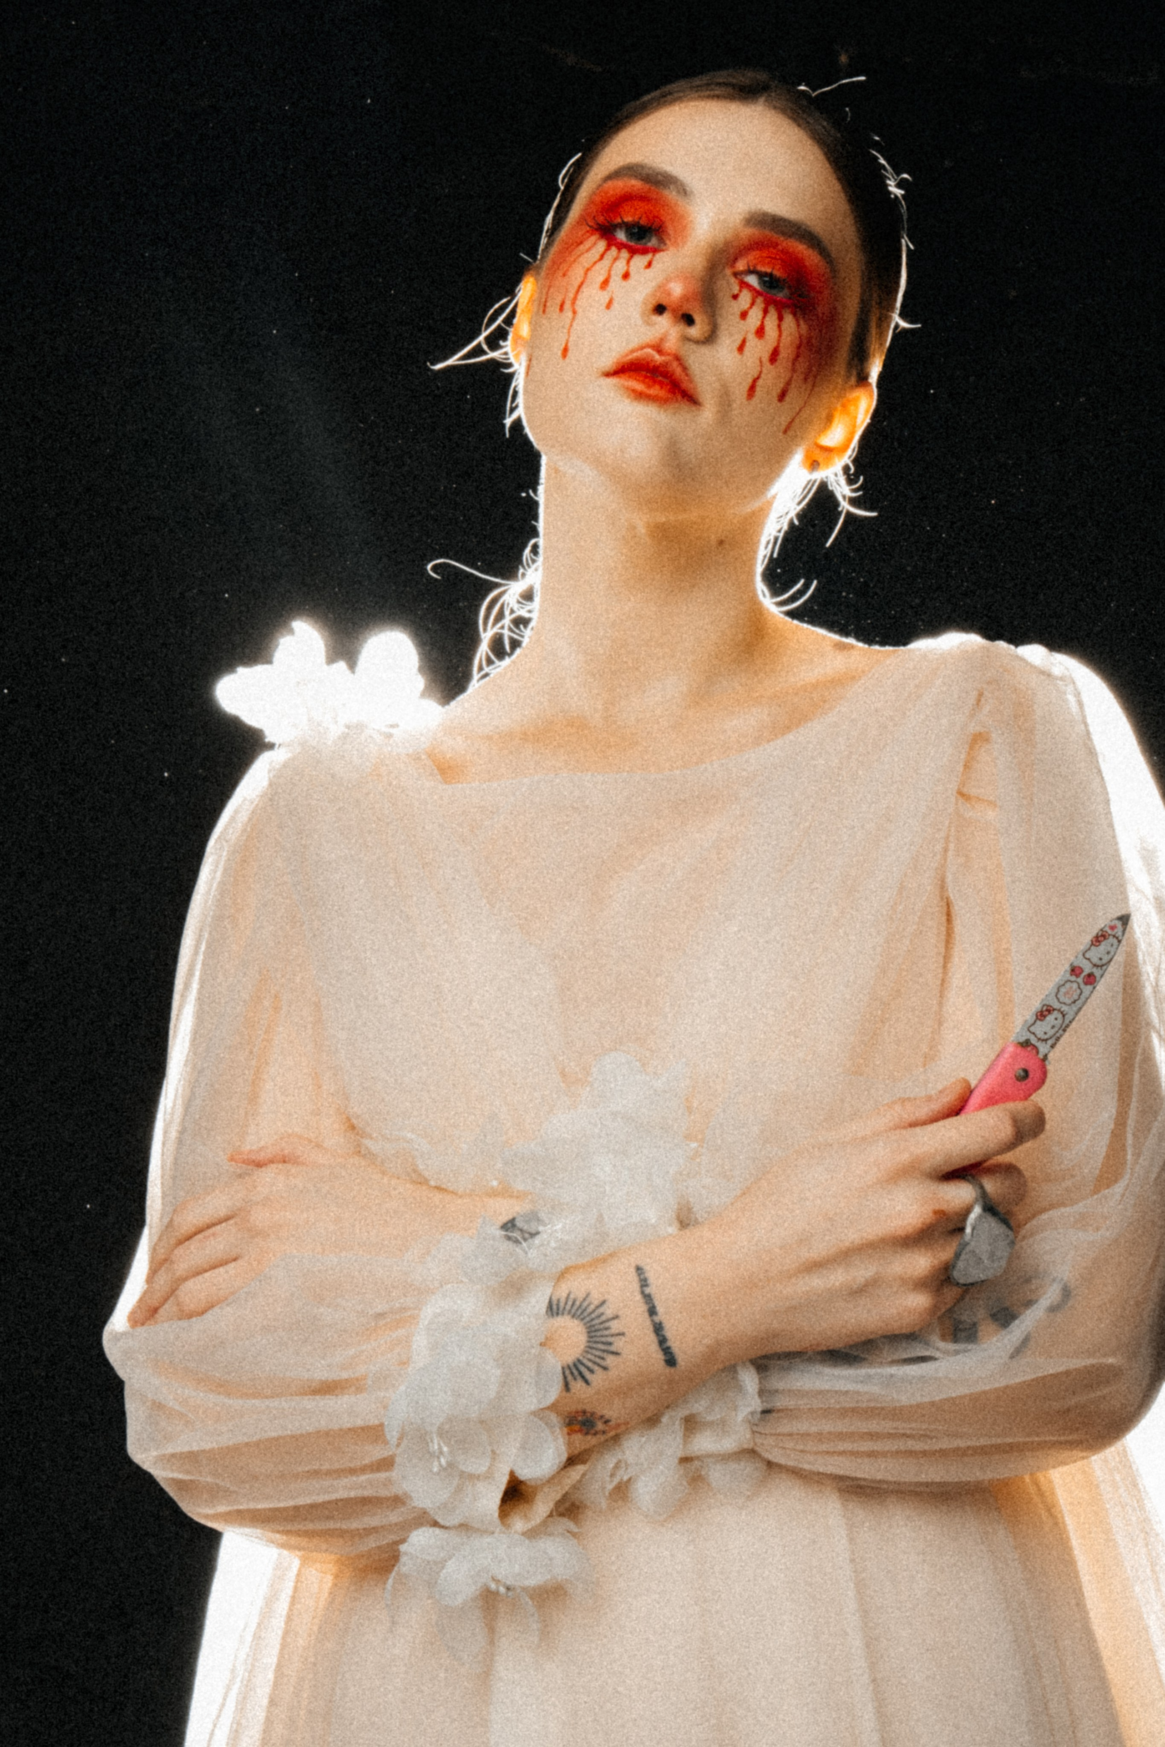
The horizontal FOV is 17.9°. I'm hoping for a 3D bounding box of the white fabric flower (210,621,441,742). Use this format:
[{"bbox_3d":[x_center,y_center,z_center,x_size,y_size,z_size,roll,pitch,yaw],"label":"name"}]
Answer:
[{"bbox_3d":[-0.113,-0.084,1.630,0.100,0.056,0.080,-1,-12,6],"label":"white fabric flower"}]

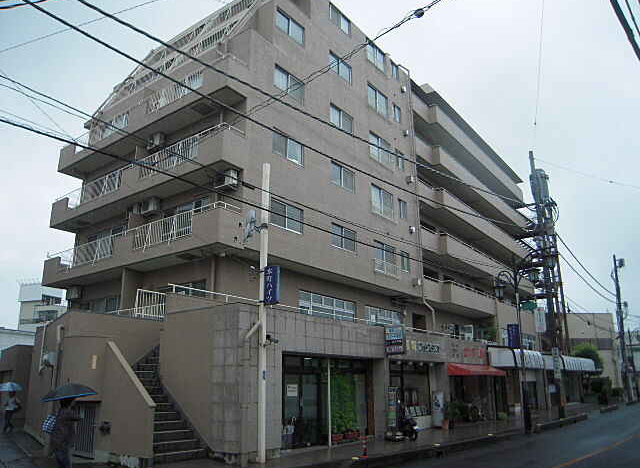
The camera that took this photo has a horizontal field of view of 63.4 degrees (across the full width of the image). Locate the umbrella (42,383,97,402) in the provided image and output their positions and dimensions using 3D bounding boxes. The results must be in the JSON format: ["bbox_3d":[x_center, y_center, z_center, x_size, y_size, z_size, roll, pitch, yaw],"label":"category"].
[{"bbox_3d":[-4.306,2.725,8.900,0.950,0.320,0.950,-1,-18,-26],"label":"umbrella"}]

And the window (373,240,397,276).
[{"bbox_3d":[3.048,1.176,24.262,0.140,1.420,1.970,-13,-20,35],"label":"window"}]

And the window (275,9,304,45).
[{"bbox_3d":[-1.210,-8.550,21.323,0.150,0.970,1.770,-13,-21,35],"label":"window"}]

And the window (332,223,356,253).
[{"bbox_3d":[0.996,0.211,21.732,0.120,0.970,1.780,-13,-20,35],"label":"window"}]

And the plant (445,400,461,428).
[{"bbox_3d":[5.699,7.812,22.369,0.550,1.160,0.550,-13,-21,36],"label":"plant"}]

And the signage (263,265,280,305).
[{"bbox_3d":[-1.166,1.278,12.787,0.440,0.920,0.130,-13,-20,35],"label":"signage"}]

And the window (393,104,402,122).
[{"bbox_3d":[4.143,-6.541,28.239,0.140,0.931,0.789,-13,-21,36],"label":"window"}]

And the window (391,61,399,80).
[{"bbox_3d":[4.184,-9.175,28.947,0.140,0.900,0.800,-13,-21,35],"label":"window"}]

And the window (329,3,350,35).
[{"bbox_3d":[0.955,-10.311,25.101,0.140,0.924,1.718,-13,-21,36],"label":"window"}]

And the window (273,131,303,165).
[{"bbox_3d":[-1.230,-3.298,19.974,0.140,0.987,1.826,-13,-21,36],"label":"window"}]

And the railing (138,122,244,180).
[{"bbox_3d":[-4.711,-2.700,18.744,4.800,0.950,1.100,-13,-20,35],"label":"railing"}]

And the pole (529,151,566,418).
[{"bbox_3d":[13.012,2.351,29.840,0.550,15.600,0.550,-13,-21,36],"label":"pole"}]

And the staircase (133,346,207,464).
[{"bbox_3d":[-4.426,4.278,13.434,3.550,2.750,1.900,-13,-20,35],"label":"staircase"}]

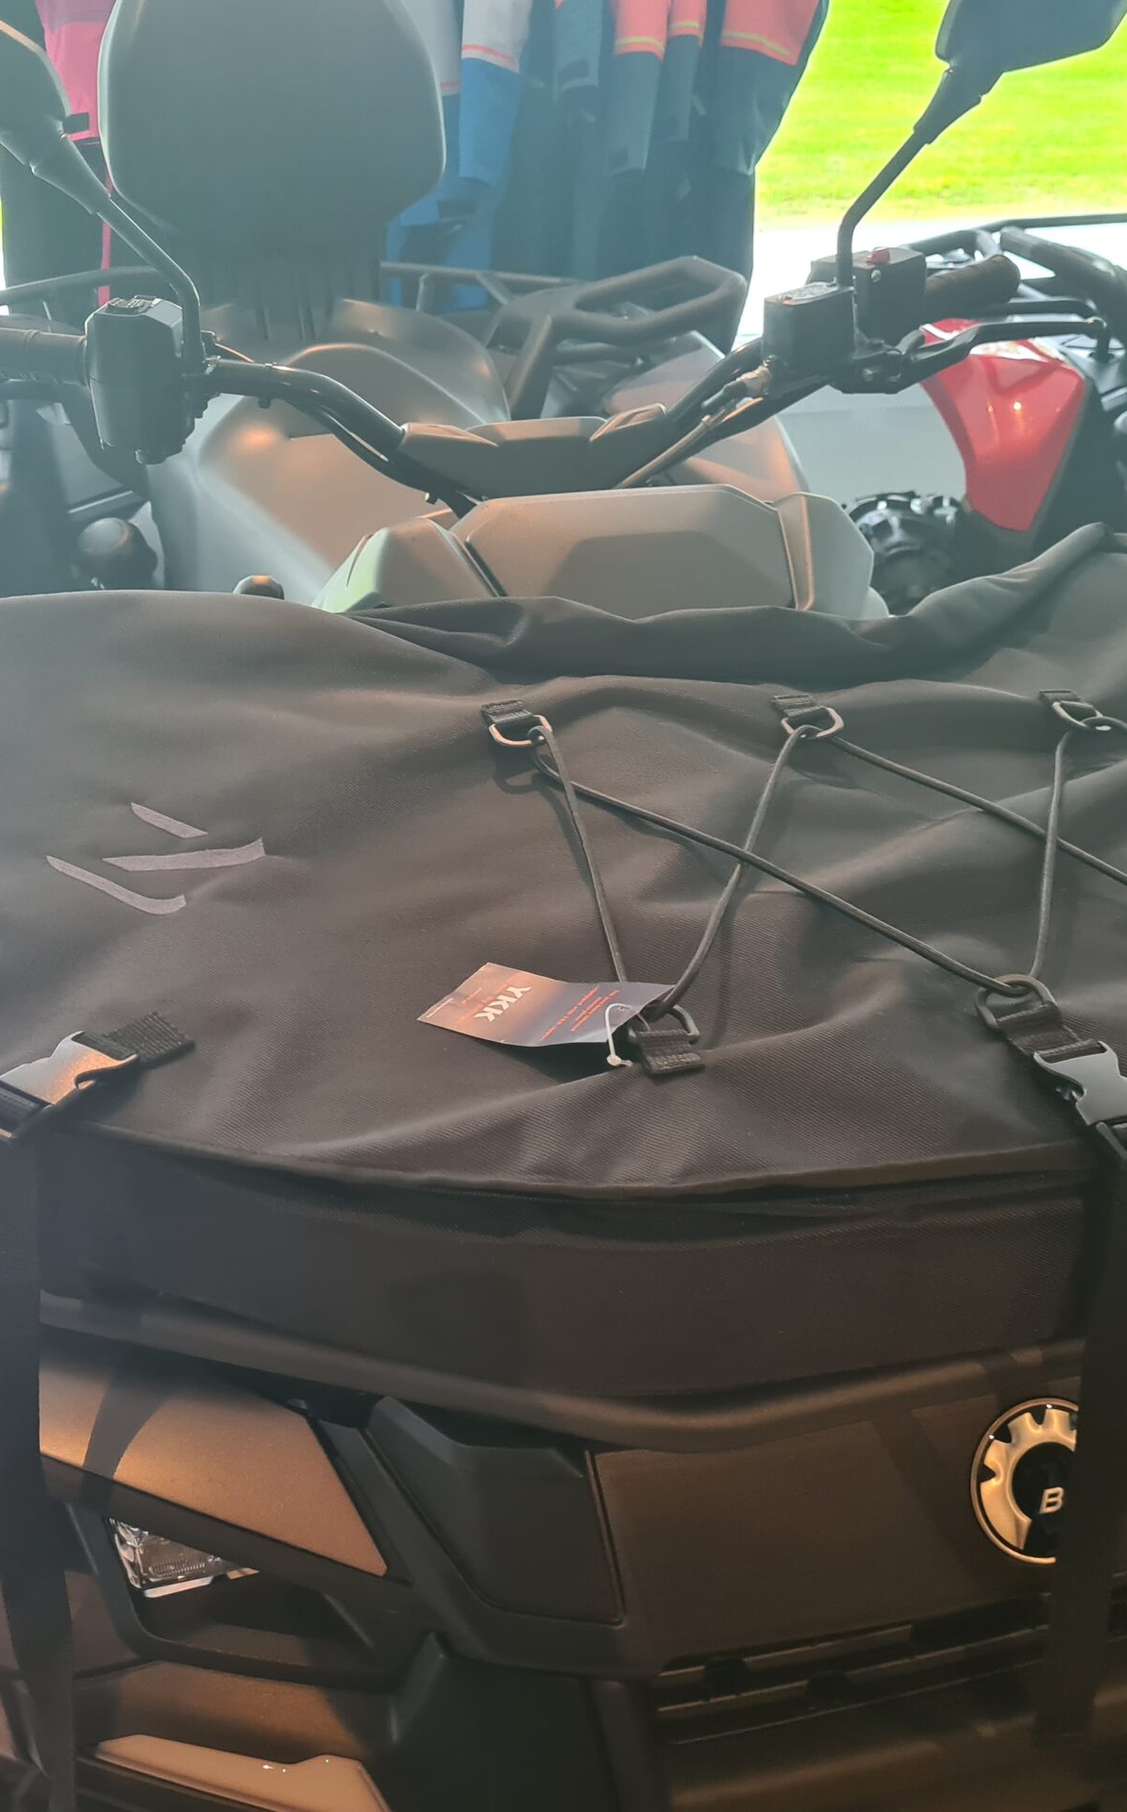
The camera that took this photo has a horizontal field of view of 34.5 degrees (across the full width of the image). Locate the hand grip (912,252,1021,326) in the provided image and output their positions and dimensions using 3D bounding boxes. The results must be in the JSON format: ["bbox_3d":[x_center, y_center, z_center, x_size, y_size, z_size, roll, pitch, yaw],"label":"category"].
[{"bbox_3d":[0.305,-0.467,1.380,0.110,0.035,0.036,-25,36,-30],"label":"hand grip"}]

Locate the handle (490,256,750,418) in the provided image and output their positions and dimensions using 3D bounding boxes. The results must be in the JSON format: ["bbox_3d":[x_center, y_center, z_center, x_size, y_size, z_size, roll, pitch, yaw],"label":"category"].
[{"bbox_3d":[0.058,-0.605,1.950,0.225,0.150,0.170,-9,28,-17],"label":"handle"}]

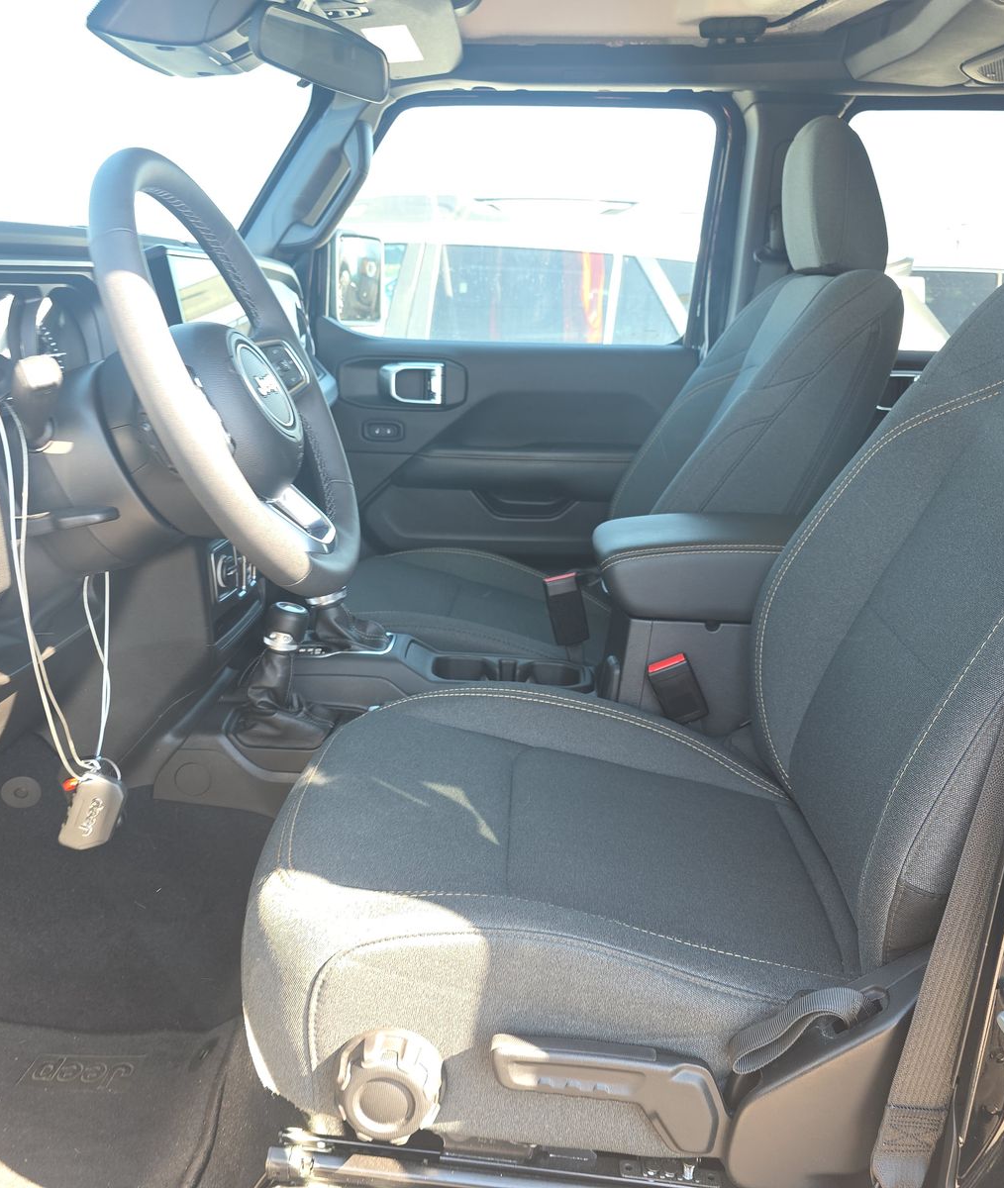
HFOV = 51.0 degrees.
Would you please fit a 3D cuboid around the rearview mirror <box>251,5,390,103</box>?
[{"bbox_3d":[-0.201,-0.591,1.156,0.036,0.064,0.240,19,19,19],"label":"rearview mirror"}]

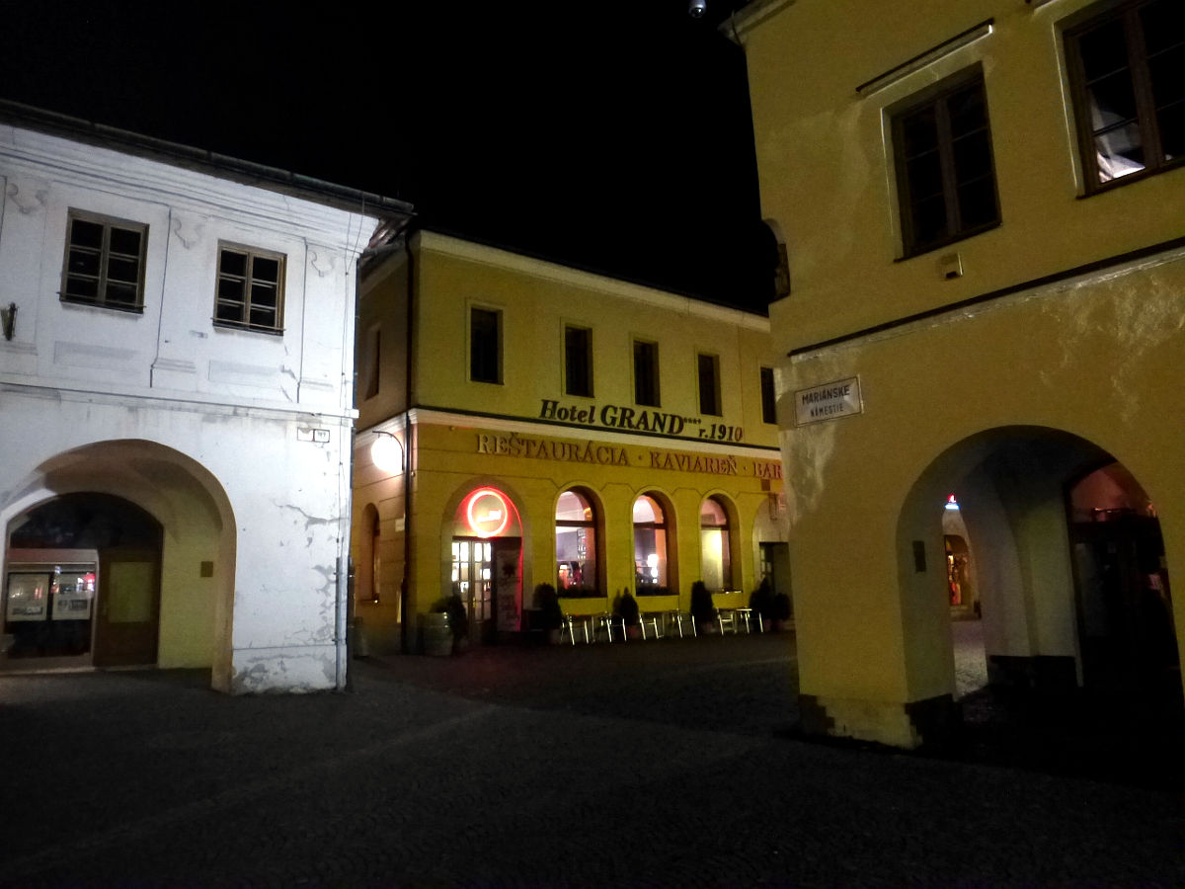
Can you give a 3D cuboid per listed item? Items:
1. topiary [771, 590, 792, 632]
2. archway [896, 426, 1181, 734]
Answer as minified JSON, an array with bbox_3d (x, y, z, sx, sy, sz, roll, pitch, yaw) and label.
[{"bbox_3d":[6.035,5.373,26.422,0.640,1.290,0.640,-2,-11,0],"label":"topiary"},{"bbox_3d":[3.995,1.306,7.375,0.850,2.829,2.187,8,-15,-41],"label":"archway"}]

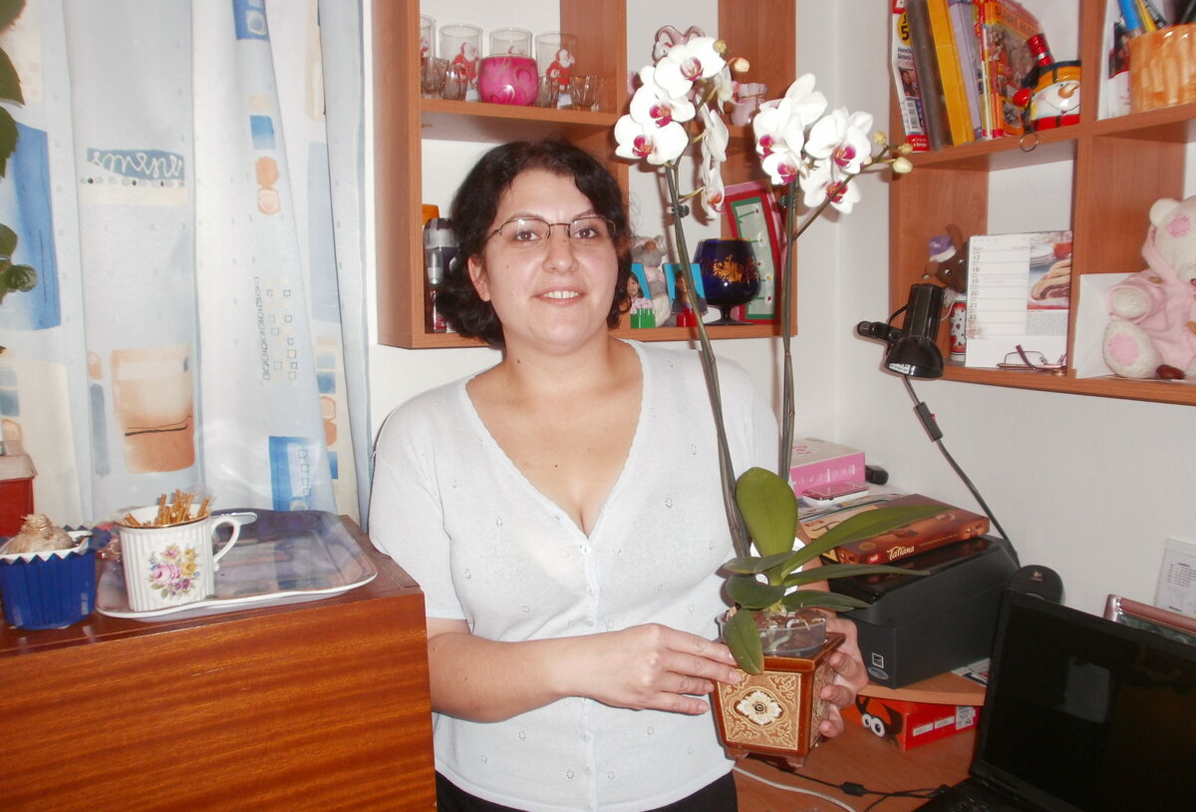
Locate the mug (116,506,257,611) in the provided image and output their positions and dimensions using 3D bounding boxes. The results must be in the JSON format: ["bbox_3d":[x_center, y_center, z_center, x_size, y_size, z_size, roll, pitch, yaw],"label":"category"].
[{"bbox_3d":[-0.390,0.142,0.835,0.113,0.080,0.085,-4,7,-24],"label":"mug"}]

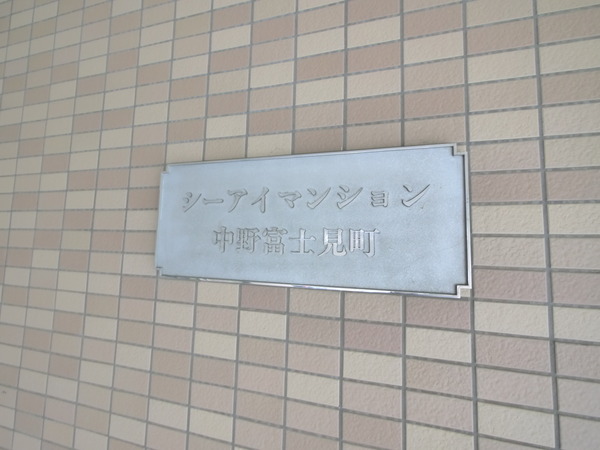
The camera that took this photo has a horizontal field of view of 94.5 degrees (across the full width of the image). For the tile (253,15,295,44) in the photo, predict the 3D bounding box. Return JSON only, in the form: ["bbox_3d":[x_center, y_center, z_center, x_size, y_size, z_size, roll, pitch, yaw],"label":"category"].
[{"bbox_3d":[-0.053,-0.406,0.581,0.095,0.045,0.009,0,-5,16],"label":"tile"}]

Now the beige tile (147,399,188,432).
[{"bbox_3d":[-0.267,0.388,0.569,0.095,0.045,0.009,0,-5,16],"label":"beige tile"}]

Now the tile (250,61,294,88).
[{"bbox_3d":[-0.055,-0.307,0.573,0.095,0.045,0.009,0,-5,16],"label":"tile"}]

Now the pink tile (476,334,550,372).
[{"bbox_3d":[0.315,0.189,0.414,0.095,0.045,0.009,0,-5,17],"label":"pink tile"}]

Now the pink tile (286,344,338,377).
[{"bbox_3d":[0.024,0.238,0.496,0.095,0.045,0.009,0,-5,17],"label":"pink tile"}]

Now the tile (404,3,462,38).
[{"bbox_3d":[0.233,-0.357,0.491,0.095,0.045,0.010,0,-5,16],"label":"tile"}]

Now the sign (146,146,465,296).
[{"bbox_3d":[-0.021,-0.010,0.523,0.595,0.247,0.018,0,-5,17],"label":"sign"}]

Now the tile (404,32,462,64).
[{"bbox_3d":[0.232,-0.307,0.486,0.095,0.045,0.010,0,-5,16],"label":"tile"}]

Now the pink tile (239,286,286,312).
[{"bbox_3d":[-0.068,0.140,0.534,0.095,0.045,0.009,0,-5,16],"label":"pink tile"}]

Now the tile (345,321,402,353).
[{"bbox_3d":[0.122,0.189,0.472,0.095,0.045,0.010,0,-5,16],"label":"tile"}]

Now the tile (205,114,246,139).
[{"bbox_3d":[-0.156,-0.209,0.592,0.095,0.045,0.009,0,-5,17],"label":"tile"}]

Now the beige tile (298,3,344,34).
[{"bbox_3d":[0.043,-0.403,0.547,0.095,0.045,0.010,0,-5,17],"label":"beige tile"}]

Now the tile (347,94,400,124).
[{"bbox_3d":[0.133,-0.208,0.506,0.095,0.045,0.010,0,-5,16],"label":"tile"}]

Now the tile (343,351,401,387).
[{"bbox_3d":[0.121,0.238,0.466,0.095,0.045,0.010,0,-5,17],"label":"tile"}]

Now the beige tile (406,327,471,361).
[{"bbox_3d":[0.220,0.190,0.444,0.095,0.045,0.009,0,-5,16],"label":"beige tile"}]

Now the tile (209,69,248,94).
[{"bbox_3d":[-0.153,-0.308,0.600,0.095,0.045,0.009,0,-5,17],"label":"tile"}]

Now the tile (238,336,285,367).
[{"bbox_3d":[-0.071,0.237,0.523,0.095,0.045,0.010,0,-5,17],"label":"tile"}]

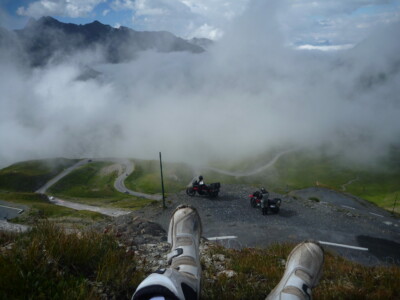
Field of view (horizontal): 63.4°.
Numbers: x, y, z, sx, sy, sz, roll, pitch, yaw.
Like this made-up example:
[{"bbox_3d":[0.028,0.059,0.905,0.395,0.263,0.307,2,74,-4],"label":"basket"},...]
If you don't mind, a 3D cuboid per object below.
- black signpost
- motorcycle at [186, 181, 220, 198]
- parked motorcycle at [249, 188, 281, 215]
[{"bbox_3d":[-2.327,1.954,20.058,0.090,3.700,0.090,-2,18,0],"label":"black signpost"},{"bbox_3d":[0.246,2.575,21.780,2.150,1.320,0.880,2,18,12],"label":"motorcycle"},{"bbox_3d":[3.940,3.143,19.707,2.130,1.270,0.880,11,21,34],"label":"parked motorcycle"}]

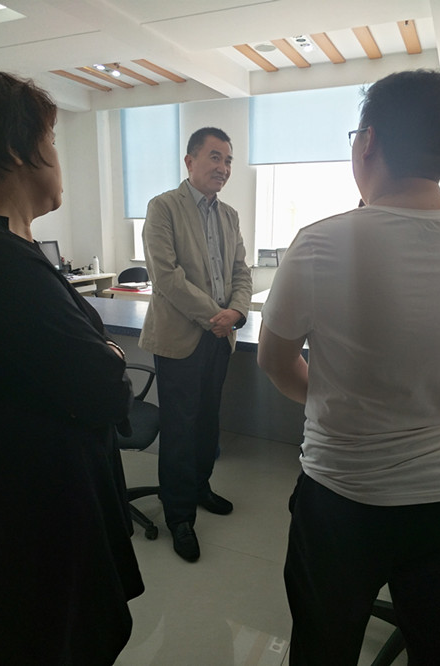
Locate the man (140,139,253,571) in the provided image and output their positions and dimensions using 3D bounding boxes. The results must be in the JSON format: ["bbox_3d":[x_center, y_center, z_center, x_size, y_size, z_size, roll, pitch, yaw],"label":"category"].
[{"bbox_3d":[-0.082,0.063,1.968,0.500,1.680,0.370,-12,19,-39],"label":"man"}]

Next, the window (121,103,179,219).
[{"bbox_3d":[-0.654,-1.625,4.575,0.645,1.050,0.050,7,16,24],"label":"window"}]

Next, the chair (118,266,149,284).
[{"bbox_3d":[-0.892,-0.153,4.444,0.590,0.880,0.580,7,16,25],"label":"chair"}]

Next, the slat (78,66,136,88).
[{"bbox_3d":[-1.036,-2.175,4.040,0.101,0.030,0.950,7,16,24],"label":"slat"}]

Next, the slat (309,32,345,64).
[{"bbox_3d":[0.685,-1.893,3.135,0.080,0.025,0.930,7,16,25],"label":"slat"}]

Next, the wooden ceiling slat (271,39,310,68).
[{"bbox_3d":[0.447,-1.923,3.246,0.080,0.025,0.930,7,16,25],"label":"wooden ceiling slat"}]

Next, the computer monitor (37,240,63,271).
[{"bbox_3d":[-1.620,-0.609,4.228,0.170,0.360,0.440,10,18,33],"label":"computer monitor"}]

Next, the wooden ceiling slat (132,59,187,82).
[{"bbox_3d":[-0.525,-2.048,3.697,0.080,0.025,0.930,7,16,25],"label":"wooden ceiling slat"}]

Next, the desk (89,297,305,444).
[{"bbox_3d":[-0.249,0.303,2.805,2.200,0.790,0.630,7,16,24],"label":"desk"}]

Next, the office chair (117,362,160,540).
[{"bbox_3d":[-0.437,0.427,2.189,0.580,0.880,0.590,7,16,25],"label":"office chair"}]

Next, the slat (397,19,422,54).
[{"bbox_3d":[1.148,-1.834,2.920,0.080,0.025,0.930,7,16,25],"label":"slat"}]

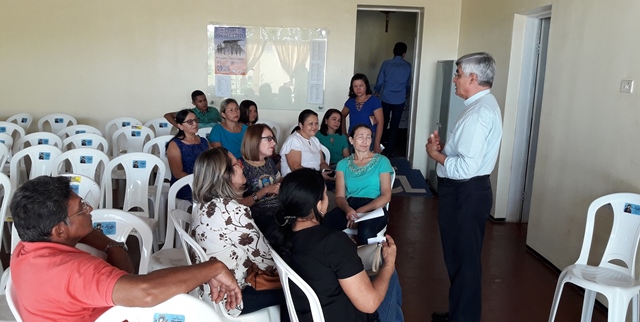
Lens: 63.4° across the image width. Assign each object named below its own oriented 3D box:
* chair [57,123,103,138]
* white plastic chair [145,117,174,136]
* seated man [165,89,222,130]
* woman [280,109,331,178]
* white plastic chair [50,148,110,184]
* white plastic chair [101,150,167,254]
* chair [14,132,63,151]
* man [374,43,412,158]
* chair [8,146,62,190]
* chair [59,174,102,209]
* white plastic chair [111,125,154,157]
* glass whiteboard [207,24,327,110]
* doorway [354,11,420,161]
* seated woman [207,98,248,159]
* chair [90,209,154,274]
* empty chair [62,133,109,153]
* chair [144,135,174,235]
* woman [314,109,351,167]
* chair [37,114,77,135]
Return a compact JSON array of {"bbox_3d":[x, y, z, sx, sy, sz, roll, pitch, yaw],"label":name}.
[{"bbox_3d":[-2.394,0.116,5.078,0.450,0.890,0.520,1,10,-10],"label":"chair"},{"bbox_3d":[-1.922,-0.044,6.133,0.440,0.879,0.490,1,10,-4],"label":"white plastic chair"},{"bbox_3d":[-1.381,-0.172,5.889,0.620,1.255,0.780,-1,10,-16],"label":"seated man"},{"bbox_3d":[-0.003,0.161,4.482,0.780,1.187,0.500,11,13,40],"label":"woman"},{"bbox_3d":[-1.791,0.389,3.759,0.440,0.885,0.520,1,10,-7],"label":"white plastic chair"},{"bbox_3d":[-1.328,0.422,3.660,0.440,0.885,0.520,0,10,-12],"label":"white plastic chair"},{"bbox_3d":[-2.522,0.217,4.494,0.440,0.879,0.490,2,10,1],"label":"chair"},{"bbox_3d":[1.114,-0.902,7.750,0.540,1.680,0.420,2,10,3],"label":"man"},{"bbox_3d":[-2.172,0.352,3.801,0.440,0.879,0.490,3,10,2],"label":"chair"},{"bbox_3d":[-1.458,0.553,2.814,0.450,0.890,0.520,1,10,-5],"label":"chair"},{"bbox_3d":[-1.890,0.137,5.137,0.440,0.885,0.520,1,10,-7],"label":"white plastic chair"},{"bbox_3d":[-0.715,-1.245,7.008,1.608,1.100,0.030,2,10,-1],"label":"glass whiteboard"},{"bbox_3d":[0.906,-0.997,7.165,0.895,2.188,0.150,2,10,-1],"label":"doorway"},{"bbox_3d":[-0.801,0.013,5.137,0.500,1.220,0.720,-4,11,-31],"label":"seated woman"},{"bbox_3d":[-0.935,0.701,2.188,0.440,0.885,0.520,0,10,-12],"label":"chair"},{"bbox_3d":[-2.110,0.229,4.555,0.450,0.890,0.520,1,10,-7],"label":"empty chair"},{"bbox_3d":[-1.455,0.233,4.645,0.440,0.879,0.490,4,10,8],"label":"chair"},{"bbox_3d":[0.156,0.076,5.107,0.480,1.153,0.750,0,10,-9],"label":"woman"},{"bbox_3d":[-3.109,-0.086,6.060,0.450,0.890,0.520,0,10,-12],"label":"chair"}]

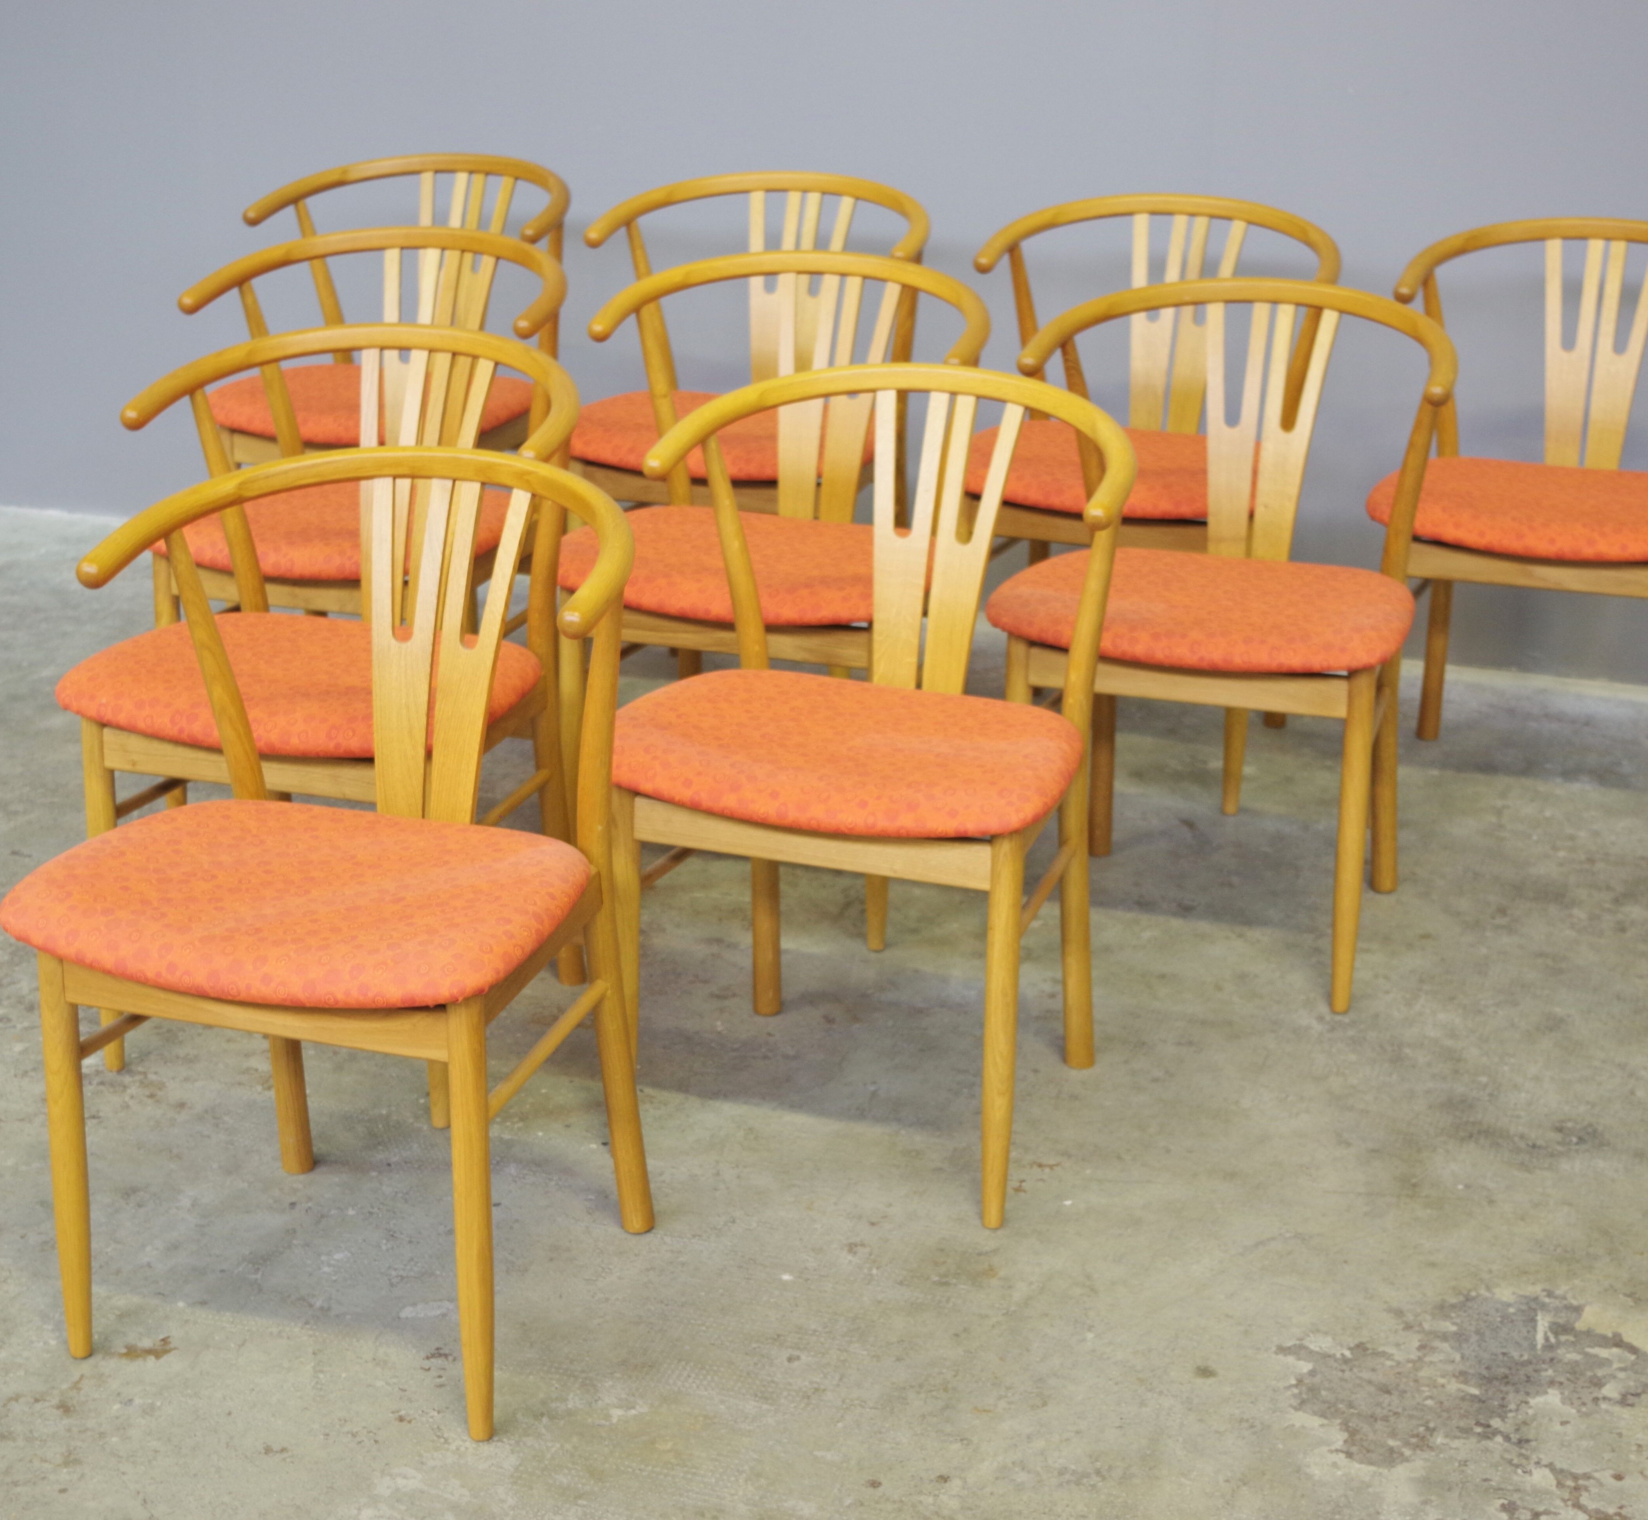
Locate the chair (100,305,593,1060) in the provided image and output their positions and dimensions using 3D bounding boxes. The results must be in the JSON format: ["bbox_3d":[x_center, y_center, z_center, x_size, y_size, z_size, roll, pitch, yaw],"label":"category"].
[{"bbox_3d":[-0.533,-0.063,3.298,0.518,0.781,0.503,7,21,18],"label":"chair"}]

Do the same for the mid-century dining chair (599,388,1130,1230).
[{"bbox_3d":[0.057,0.013,3.096,0.518,0.781,0.503,7,21,19],"label":"mid-century dining chair"}]

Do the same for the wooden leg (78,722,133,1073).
[{"bbox_3d":[-0.796,0.149,3.236,0.034,0.419,0.034,7,21,18],"label":"wooden leg"}]

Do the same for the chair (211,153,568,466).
[{"bbox_3d":[-0.655,-0.527,4.587,0.518,0.781,0.503,7,21,19],"label":"chair"}]

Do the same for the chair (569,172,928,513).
[{"bbox_3d":[-0.109,-0.469,4.433,0.518,0.781,0.503,7,21,18],"label":"chair"}]

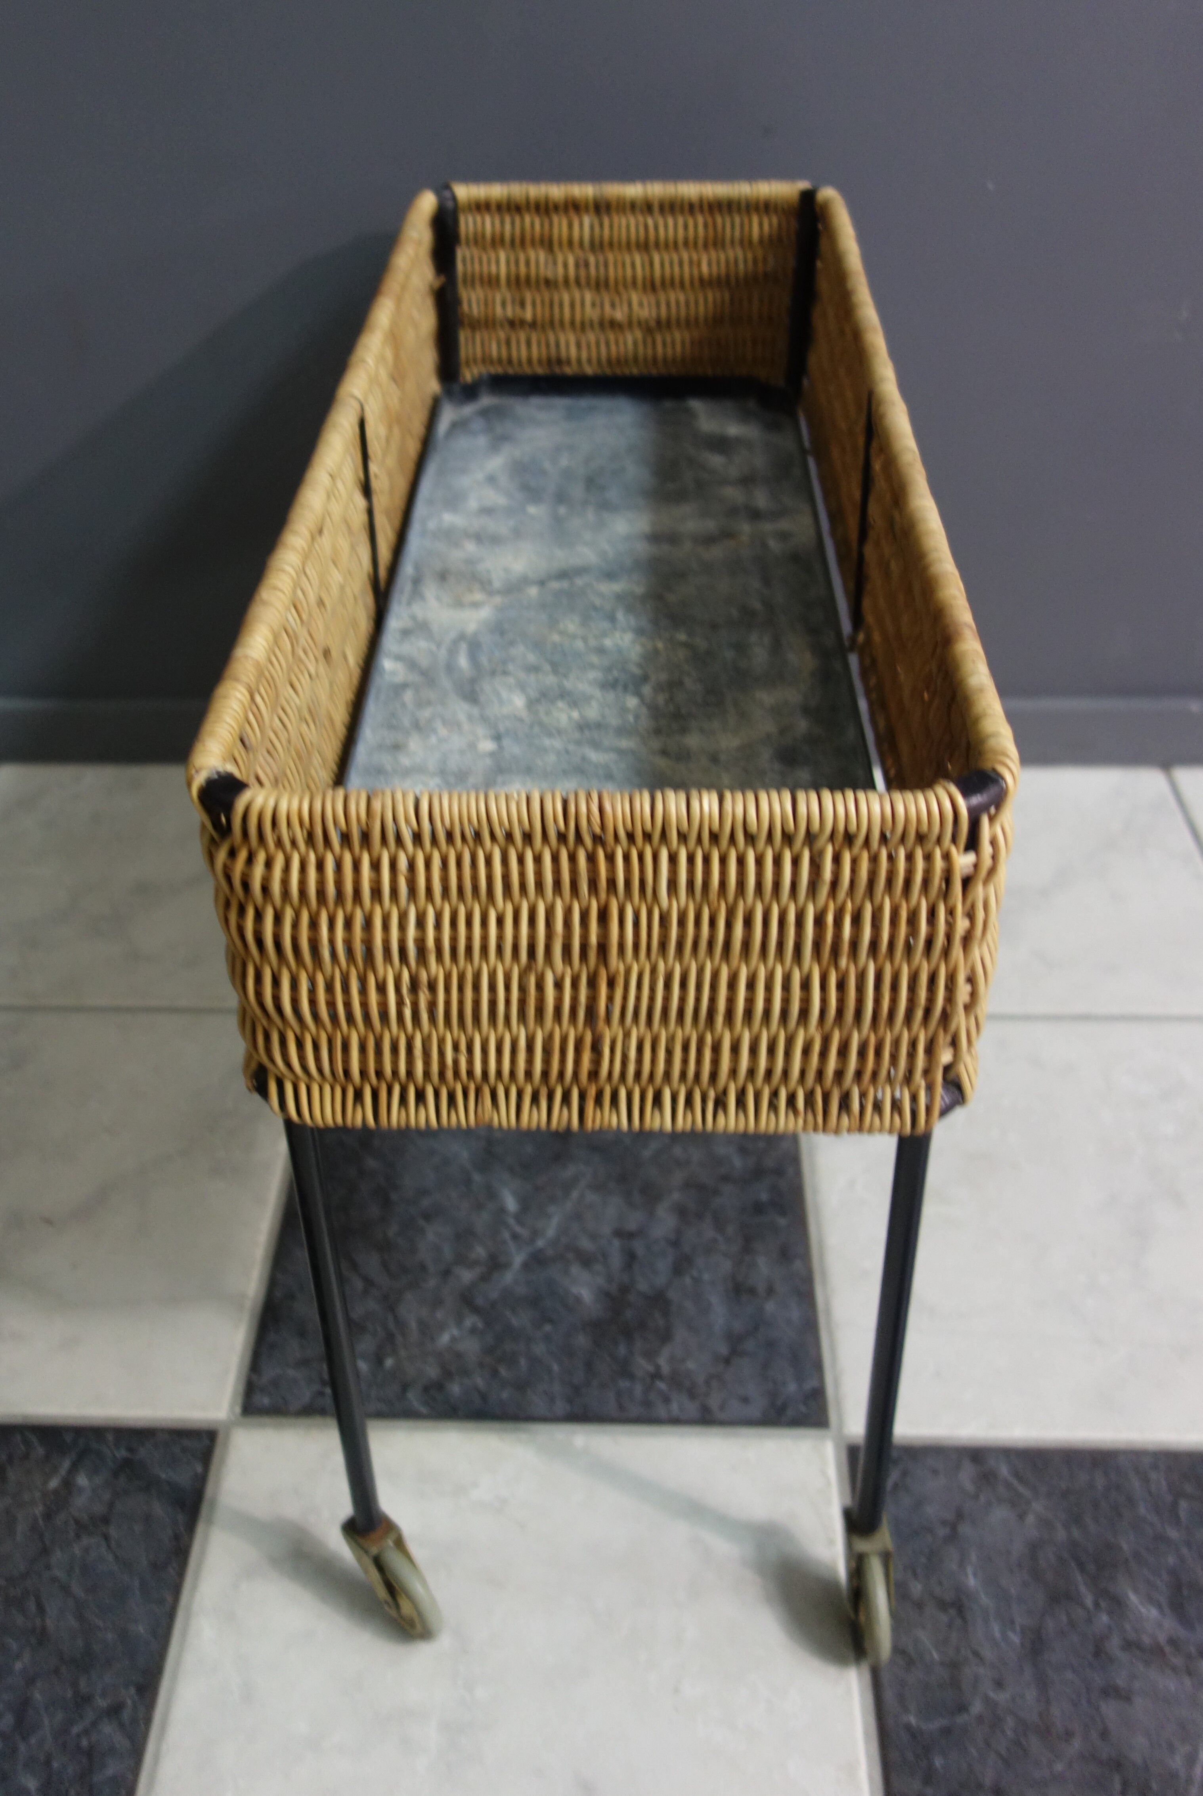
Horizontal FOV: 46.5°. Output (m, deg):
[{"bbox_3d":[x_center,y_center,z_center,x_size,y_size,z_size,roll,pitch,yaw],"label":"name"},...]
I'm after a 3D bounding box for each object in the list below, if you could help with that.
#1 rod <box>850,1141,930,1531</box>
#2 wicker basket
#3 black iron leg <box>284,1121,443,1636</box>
[{"bbox_3d":[0.152,0.241,0.738,0.016,0.355,0.016,-1,37,4],"label":"rod"},{"bbox_3d":[0.013,-0.223,0.850,0.305,0.183,0.760,0,42,2],"label":"wicker basket"},{"bbox_3d":[-0.126,0.281,0.763,0.065,0.442,0.040,2,37,1],"label":"black iron leg"}]

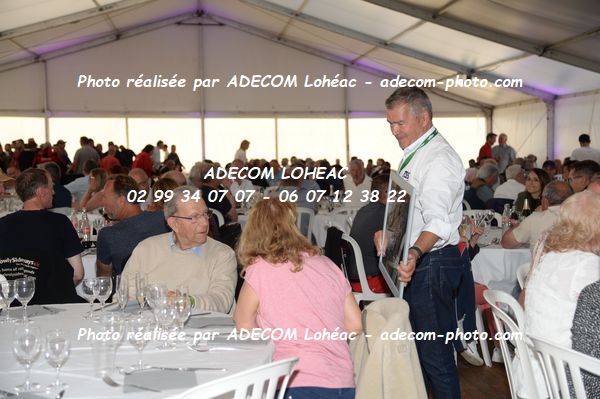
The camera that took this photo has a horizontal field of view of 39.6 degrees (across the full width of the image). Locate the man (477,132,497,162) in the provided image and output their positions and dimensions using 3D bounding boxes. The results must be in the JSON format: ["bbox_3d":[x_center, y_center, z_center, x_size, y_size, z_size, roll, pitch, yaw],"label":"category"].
[{"bbox_3d":[3.763,-0.464,16.800,0.360,1.750,0.500,-1,3,-6],"label":"man"}]

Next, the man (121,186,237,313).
[{"bbox_3d":[-0.461,0.564,3.275,0.580,1.250,0.820,-1,3,-7],"label":"man"}]

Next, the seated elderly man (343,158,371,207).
[{"bbox_3d":[0.704,0.174,10.414,0.520,1.340,0.800,-1,3,6],"label":"seated elderly man"}]

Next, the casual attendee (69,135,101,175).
[{"bbox_3d":[-4.051,-0.300,15.800,0.520,1.730,0.380,-2,4,-18],"label":"casual attendee"}]

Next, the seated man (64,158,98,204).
[{"bbox_3d":[-3.084,0.132,11.700,0.520,1.320,0.800,1,4,30],"label":"seated man"}]

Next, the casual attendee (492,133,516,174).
[{"bbox_3d":[4.126,-0.468,16.800,0.520,1.750,0.360,1,4,21],"label":"casual attendee"}]

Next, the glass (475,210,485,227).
[{"bbox_3d":[1.552,0.176,7.200,0.078,0.175,0.078,-1,3,0],"label":"glass"}]

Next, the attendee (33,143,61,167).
[{"bbox_3d":[-4.408,-0.123,14.520,0.550,1.720,0.380,-1,3,0],"label":"attendee"}]

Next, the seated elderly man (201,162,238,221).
[{"bbox_3d":[-0.738,0.287,8.765,0.520,1.310,0.800,1,3,40],"label":"seated elderly man"}]

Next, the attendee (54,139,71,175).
[{"bbox_3d":[-4.906,-0.373,17.200,0.360,1.730,0.500,1,4,21],"label":"attendee"}]

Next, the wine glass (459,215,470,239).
[{"bbox_3d":[1.225,0.201,6.200,0.080,0.180,0.080,-1,3,0],"label":"wine glass"}]

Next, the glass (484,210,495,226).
[{"bbox_3d":[1.639,0.175,7.200,0.078,0.175,0.078,-1,3,0],"label":"glass"}]

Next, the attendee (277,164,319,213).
[{"bbox_3d":[-0.002,0.255,9.213,0.520,1.310,0.800,-1,3,3],"label":"attendee"}]

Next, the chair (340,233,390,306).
[{"bbox_3d":[0.442,0.669,6.003,0.500,0.840,0.450,-3,4,-31],"label":"chair"}]

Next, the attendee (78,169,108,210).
[{"bbox_3d":[-2.289,0.272,9.700,0.780,1.260,0.480,-2,4,-21],"label":"attendee"}]

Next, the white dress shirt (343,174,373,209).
[{"bbox_3d":[0.711,0.000,10.500,0.480,0.620,0.320,-1,3,6],"label":"white dress shirt"}]

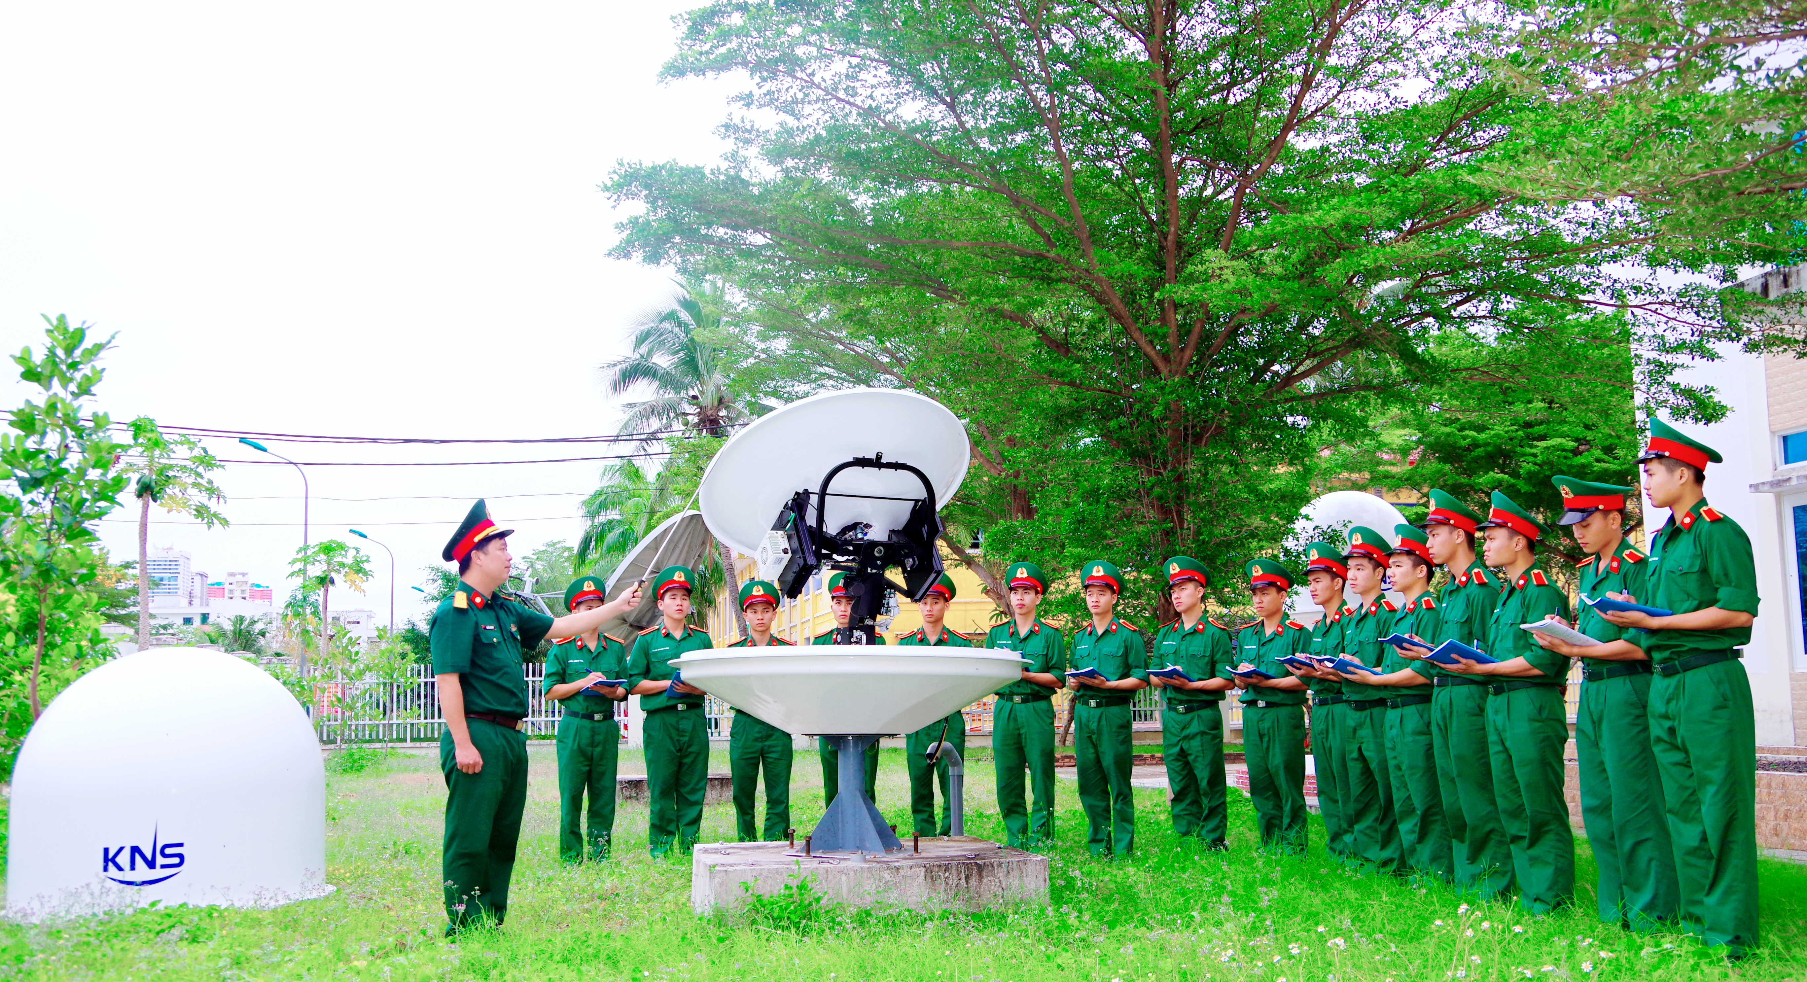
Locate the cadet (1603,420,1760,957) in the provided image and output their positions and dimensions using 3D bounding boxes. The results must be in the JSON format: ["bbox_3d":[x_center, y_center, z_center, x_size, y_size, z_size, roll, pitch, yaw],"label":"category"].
[{"bbox_3d":[2.646,0.649,5.249,0.500,1.800,0.520,-1,-8,-3],"label":"cadet"}]

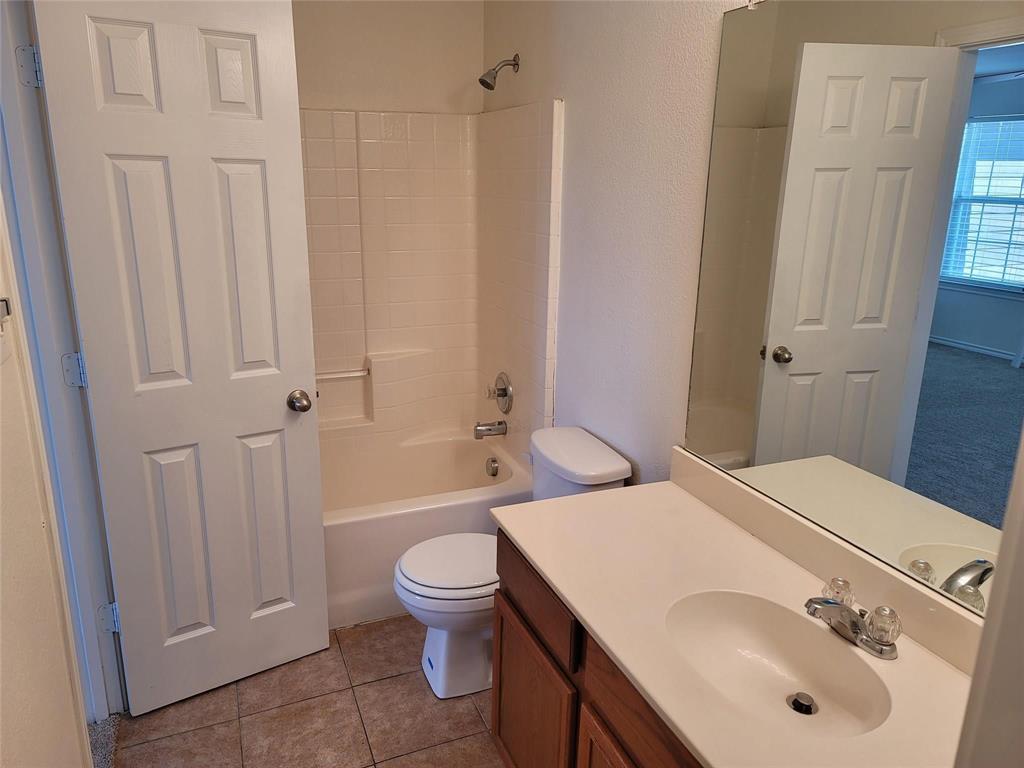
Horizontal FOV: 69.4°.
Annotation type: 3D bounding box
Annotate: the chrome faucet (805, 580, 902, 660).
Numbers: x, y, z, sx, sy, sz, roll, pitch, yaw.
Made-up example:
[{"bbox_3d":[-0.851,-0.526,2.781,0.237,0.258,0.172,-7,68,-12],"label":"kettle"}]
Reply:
[{"bbox_3d":[0.584,0.413,1.318,0.160,0.090,0.160,-5,16,-21],"label":"chrome faucet"}]

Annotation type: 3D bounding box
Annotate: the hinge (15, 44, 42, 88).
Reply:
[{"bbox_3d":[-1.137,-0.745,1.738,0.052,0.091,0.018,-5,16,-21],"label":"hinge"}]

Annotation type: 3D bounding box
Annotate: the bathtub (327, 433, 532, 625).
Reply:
[{"bbox_3d":[-0.704,0.573,3.010,1.512,0.412,0.821,-5,16,-21],"label":"bathtub"}]

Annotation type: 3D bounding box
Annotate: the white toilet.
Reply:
[{"bbox_3d":[-0.025,0.585,2.361,0.685,0.745,0.460,-5,16,-21],"label":"white toilet"}]

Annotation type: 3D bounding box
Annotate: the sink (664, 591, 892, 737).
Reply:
[{"bbox_3d":[0.442,0.535,1.300,0.297,0.140,0.426,-5,16,-21],"label":"sink"}]

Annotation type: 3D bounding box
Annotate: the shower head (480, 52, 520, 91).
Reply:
[{"bbox_3d":[-0.051,-1.190,2.813,0.155,0.140,0.068,-5,16,-21],"label":"shower head"}]

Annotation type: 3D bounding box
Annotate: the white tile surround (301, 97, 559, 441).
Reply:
[{"bbox_3d":[-0.689,-0.315,2.773,1.512,1.425,0.821,-5,16,-21],"label":"white tile surround"}]

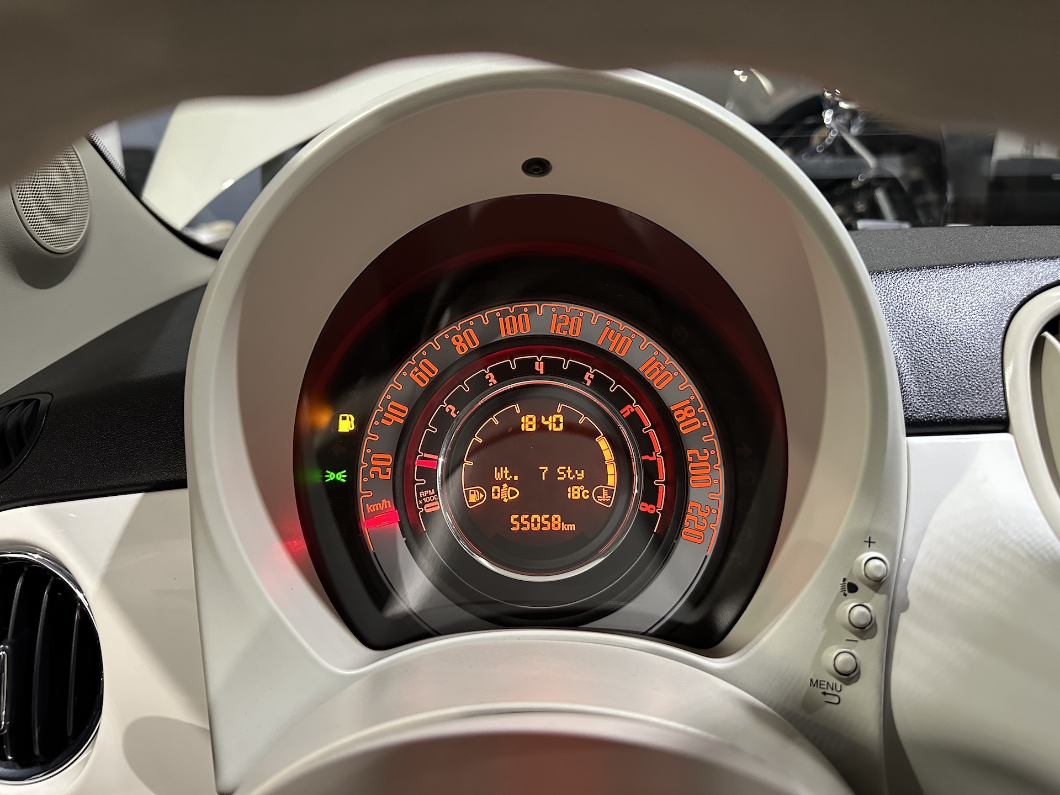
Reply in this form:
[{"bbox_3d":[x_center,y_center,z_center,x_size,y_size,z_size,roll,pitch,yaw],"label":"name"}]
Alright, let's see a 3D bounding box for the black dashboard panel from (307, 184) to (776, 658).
[{"bbox_3d":[0.004,0.016,0.302,0.204,0.184,0.055,0,0,0],"label":"black dashboard panel"}]

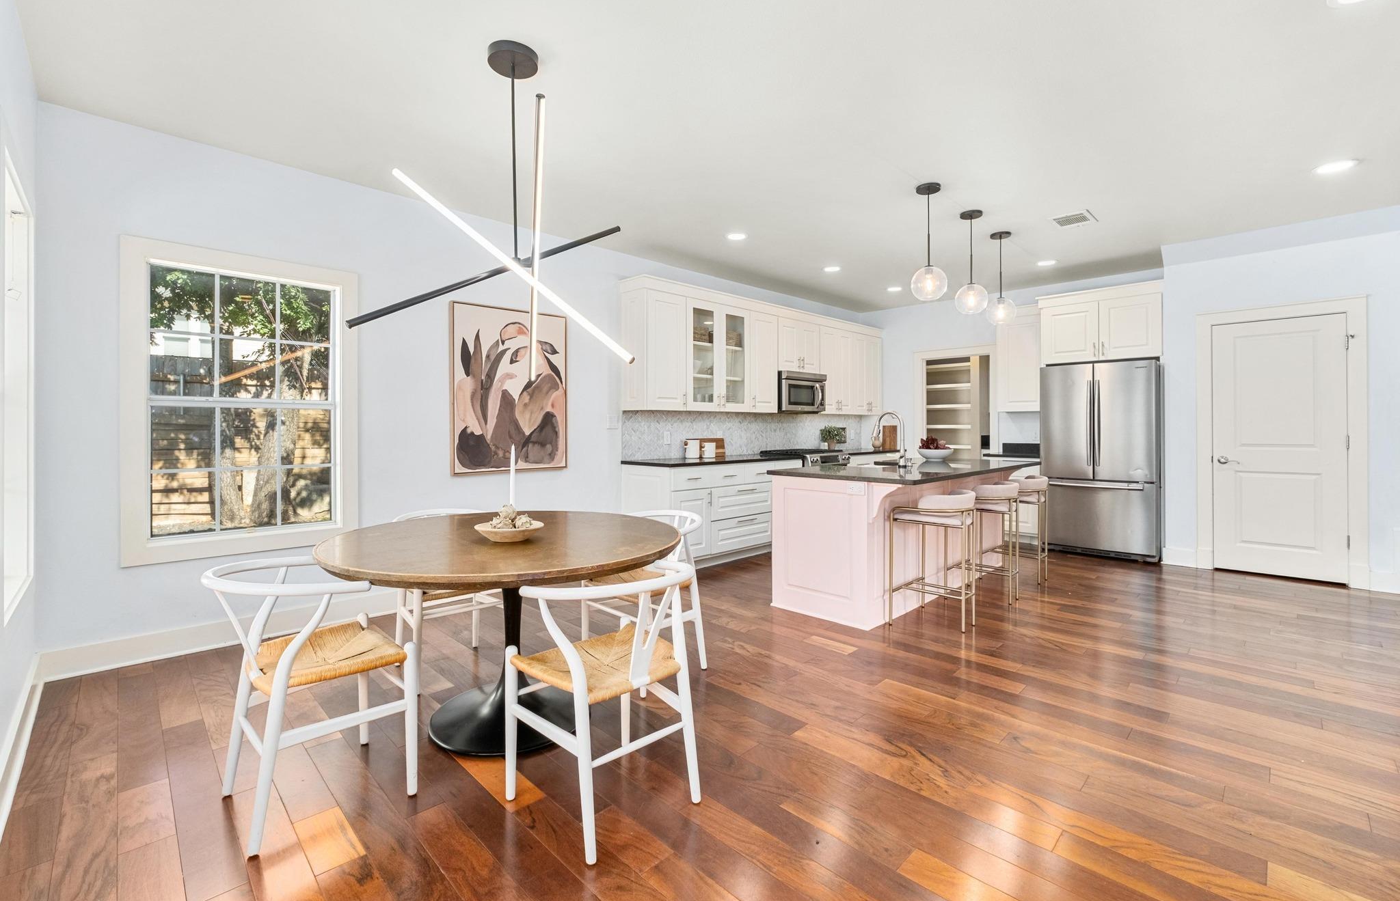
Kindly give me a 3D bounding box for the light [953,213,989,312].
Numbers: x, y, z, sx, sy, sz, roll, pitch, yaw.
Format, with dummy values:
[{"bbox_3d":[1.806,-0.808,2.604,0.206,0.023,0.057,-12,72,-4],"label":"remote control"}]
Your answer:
[{"bbox_3d":[1.966,-1.353,4.228,0.245,0.732,0.245,-2,2,-45],"label":"light"}]

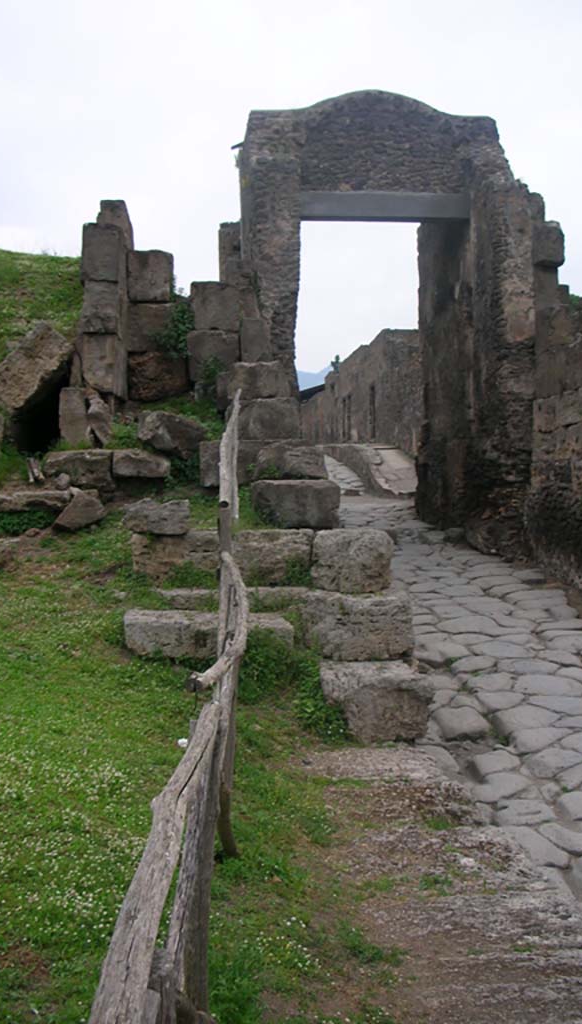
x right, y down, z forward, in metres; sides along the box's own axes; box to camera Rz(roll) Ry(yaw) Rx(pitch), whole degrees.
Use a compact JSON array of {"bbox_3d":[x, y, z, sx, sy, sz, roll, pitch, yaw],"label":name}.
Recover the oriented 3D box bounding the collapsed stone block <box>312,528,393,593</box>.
[{"bbox_3d":[0.543,0.476,9.924,0.740,0.500,0.850,0,1,-3],"label":"collapsed stone block"}]

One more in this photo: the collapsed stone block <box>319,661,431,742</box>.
[{"bbox_3d":[0.591,1.363,7.424,0.680,0.430,0.850,0,1,-3],"label":"collapsed stone block"}]

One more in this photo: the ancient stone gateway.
[{"bbox_3d":[1.502,-2.616,14.600,4.100,6.000,2.300,0,1,-7],"label":"ancient stone gateway"}]

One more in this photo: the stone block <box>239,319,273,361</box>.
[{"bbox_3d":[-0.472,-2.226,13.650,0.388,0.544,0.500,0,1,-3],"label":"stone block"}]

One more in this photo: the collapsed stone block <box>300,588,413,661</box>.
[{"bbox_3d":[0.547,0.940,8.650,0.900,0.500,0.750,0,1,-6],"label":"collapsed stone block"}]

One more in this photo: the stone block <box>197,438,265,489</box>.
[{"bbox_3d":[-0.692,-0.550,11.875,0.695,0.560,0.550,0,1,-3],"label":"stone block"}]

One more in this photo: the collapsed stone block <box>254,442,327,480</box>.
[{"bbox_3d":[-0.017,-0.608,12.649,0.867,0.428,0.700,0,1,-3],"label":"collapsed stone block"}]

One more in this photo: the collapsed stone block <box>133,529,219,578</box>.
[{"bbox_3d":[-1.068,0.387,9.700,0.790,0.454,0.600,0,1,-3],"label":"collapsed stone block"}]

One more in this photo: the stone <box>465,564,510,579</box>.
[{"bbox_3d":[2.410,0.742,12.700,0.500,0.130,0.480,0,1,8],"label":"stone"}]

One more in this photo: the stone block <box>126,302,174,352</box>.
[{"bbox_3d":[-1.846,-2.395,13.700,0.621,0.647,0.600,0,1,-3],"label":"stone block"}]

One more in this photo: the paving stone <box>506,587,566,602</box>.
[{"bbox_3d":[2.827,1.044,11.910,0.678,0.170,0.580,0,7,-3],"label":"paving stone"}]

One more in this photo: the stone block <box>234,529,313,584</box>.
[{"bbox_3d":[-0.195,0.444,10.200,0.780,0.460,0.800,0,1,-3],"label":"stone block"}]

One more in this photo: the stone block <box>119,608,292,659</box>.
[{"bbox_3d":[-0.633,0.941,7.950,1.260,0.360,0.500,0,1,-3],"label":"stone block"}]

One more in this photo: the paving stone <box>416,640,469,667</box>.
[{"bbox_3d":[1.553,1.538,10.914,0.534,0.150,0.727,-2,9,-12],"label":"paving stone"}]

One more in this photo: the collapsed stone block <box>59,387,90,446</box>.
[{"bbox_3d":[-2.855,-1.244,13.825,0.380,0.760,0.450,0,1,-3],"label":"collapsed stone block"}]

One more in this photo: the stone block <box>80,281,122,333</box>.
[{"bbox_3d":[-2.831,-3.008,15.600,0.570,0.780,0.800,0,1,-3],"label":"stone block"}]

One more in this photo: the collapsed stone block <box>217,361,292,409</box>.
[{"bbox_3d":[-0.460,-1.596,13.100,0.902,0.544,0.600,0,1,-3],"label":"collapsed stone block"}]

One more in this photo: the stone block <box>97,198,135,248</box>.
[{"bbox_3d":[-2.396,-3.888,14.325,0.500,0.690,0.650,0,1,-3],"label":"stone block"}]

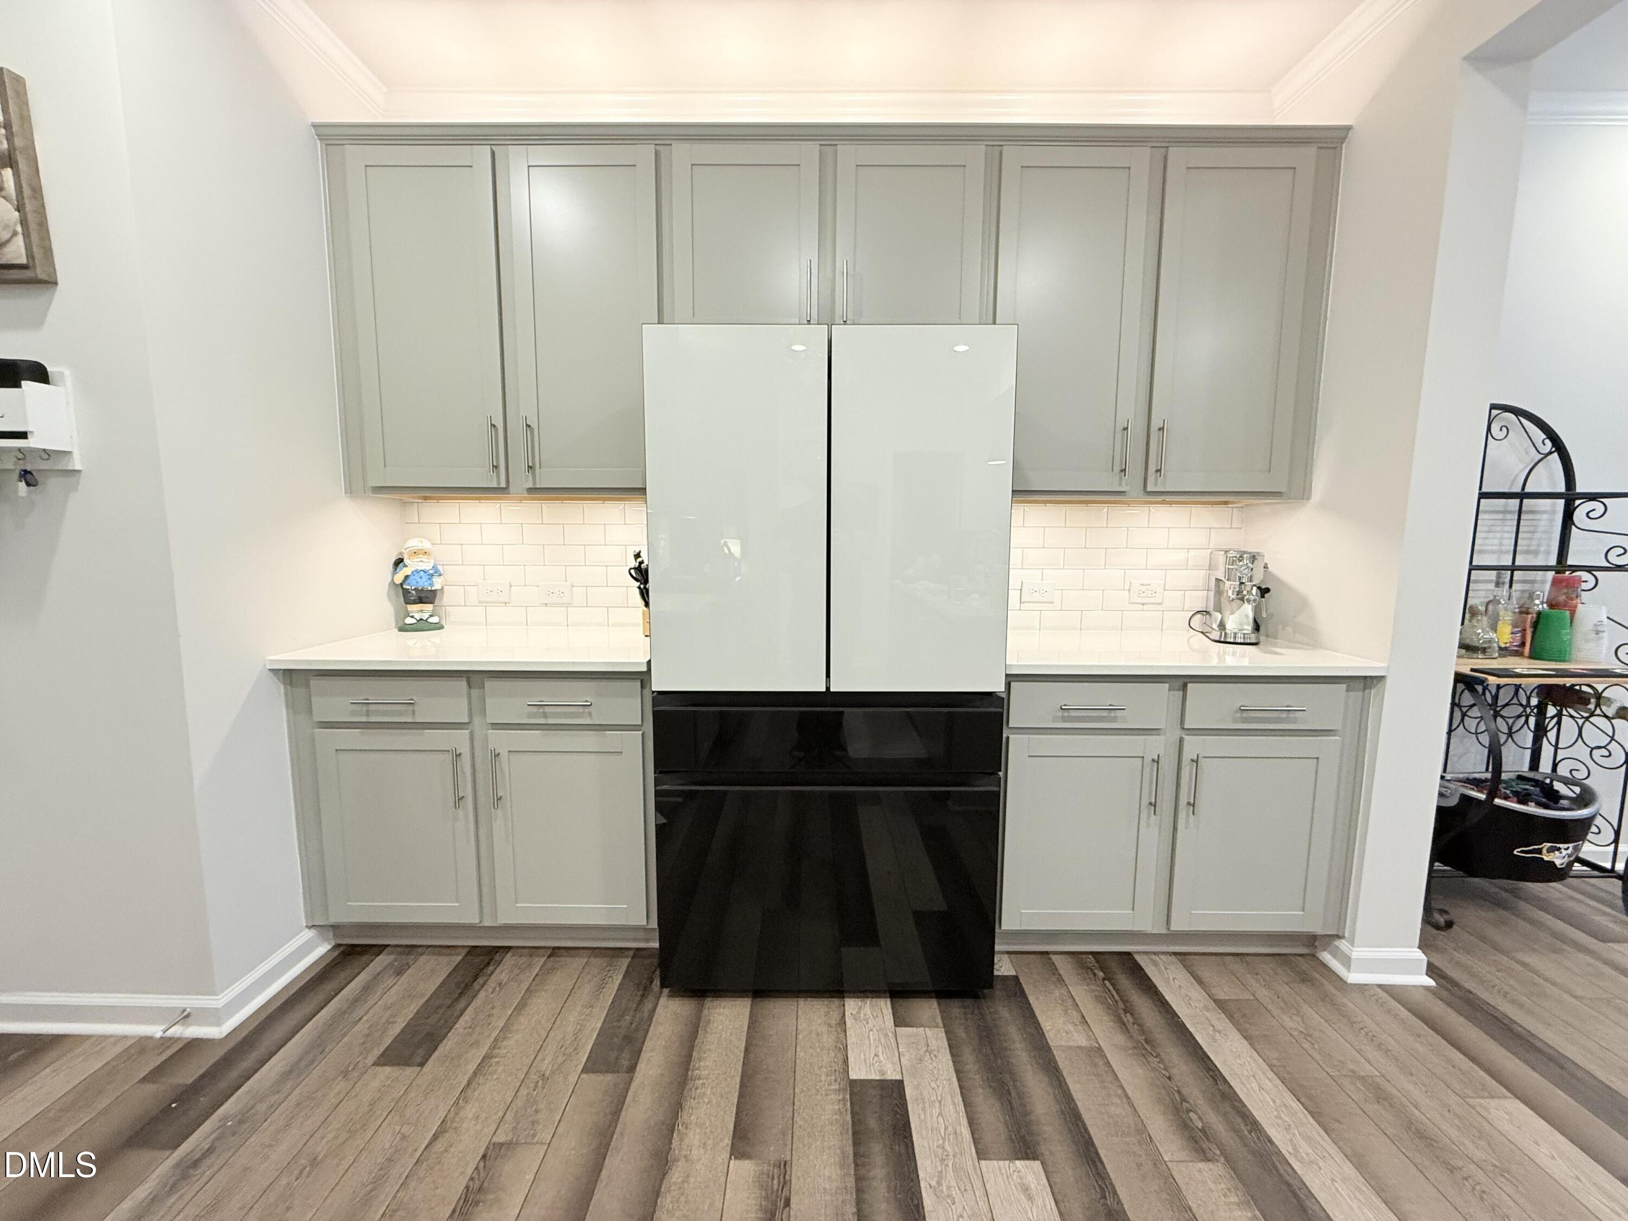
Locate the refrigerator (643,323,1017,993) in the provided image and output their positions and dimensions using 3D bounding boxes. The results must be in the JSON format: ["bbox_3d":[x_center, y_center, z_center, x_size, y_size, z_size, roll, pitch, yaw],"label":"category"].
[{"bbox_3d":[0.040,0.144,2.072,0.910,1.775,0.765,0,6,0],"label":"refrigerator"}]

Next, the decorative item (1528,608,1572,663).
[{"bbox_3d":[2.605,0.084,2.320,0.100,0.184,0.100,0,6,0],"label":"decorative item"}]

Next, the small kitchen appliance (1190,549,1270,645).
[{"bbox_3d":[1.444,-0.053,2.319,0.170,0.310,0.280,2,7,15],"label":"small kitchen appliance"}]

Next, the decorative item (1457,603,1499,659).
[{"bbox_3d":[2.381,0.072,2.356,0.105,0.197,0.095,0,6,0],"label":"decorative item"}]

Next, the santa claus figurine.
[{"bbox_3d":[-1.445,-0.093,2.410,0.170,0.335,0.125,-3,7,-24],"label":"santa claus figurine"}]

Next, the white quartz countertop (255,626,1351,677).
[{"bbox_3d":[0.030,0.125,2.175,3.135,0.030,0.657,0,6,0],"label":"white quartz countertop"}]

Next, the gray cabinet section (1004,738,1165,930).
[{"bbox_3d":[0.763,0.608,2.115,0.445,0.580,0.500,0,6,0],"label":"gray cabinet section"}]

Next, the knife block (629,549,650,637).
[{"bbox_3d":[-0.555,-0.071,2.346,0.130,0.316,0.200,0,6,0],"label":"knife block"}]

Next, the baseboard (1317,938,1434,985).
[{"bbox_3d":[1.653,1.008,1.958,0.245,0.104,0.170,0,6,0],"label":"baseboard"}]

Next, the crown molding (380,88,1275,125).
[{"bbox_3d":[0.042,-1.735,2.263,3.120,0.085,0.070,0,6,0],"label":"crown molding"}]

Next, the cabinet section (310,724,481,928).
[{"bbox_3d":[-1.185,0.597,2.132,0.445,0.580,0.500,0,6,0],"label":"cabinet section"}]

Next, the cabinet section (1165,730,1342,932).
[{"bbox_3d":[1.248,0.611,2.111,0.445,0.580,0.500,0,6,0],"label":"cabinet section"}]

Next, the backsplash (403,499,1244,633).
[{"bbox_3d":[0.033,-0.163,2.473,3.133,0.475,0.012,0,6,0],"label":"backsplash"}]

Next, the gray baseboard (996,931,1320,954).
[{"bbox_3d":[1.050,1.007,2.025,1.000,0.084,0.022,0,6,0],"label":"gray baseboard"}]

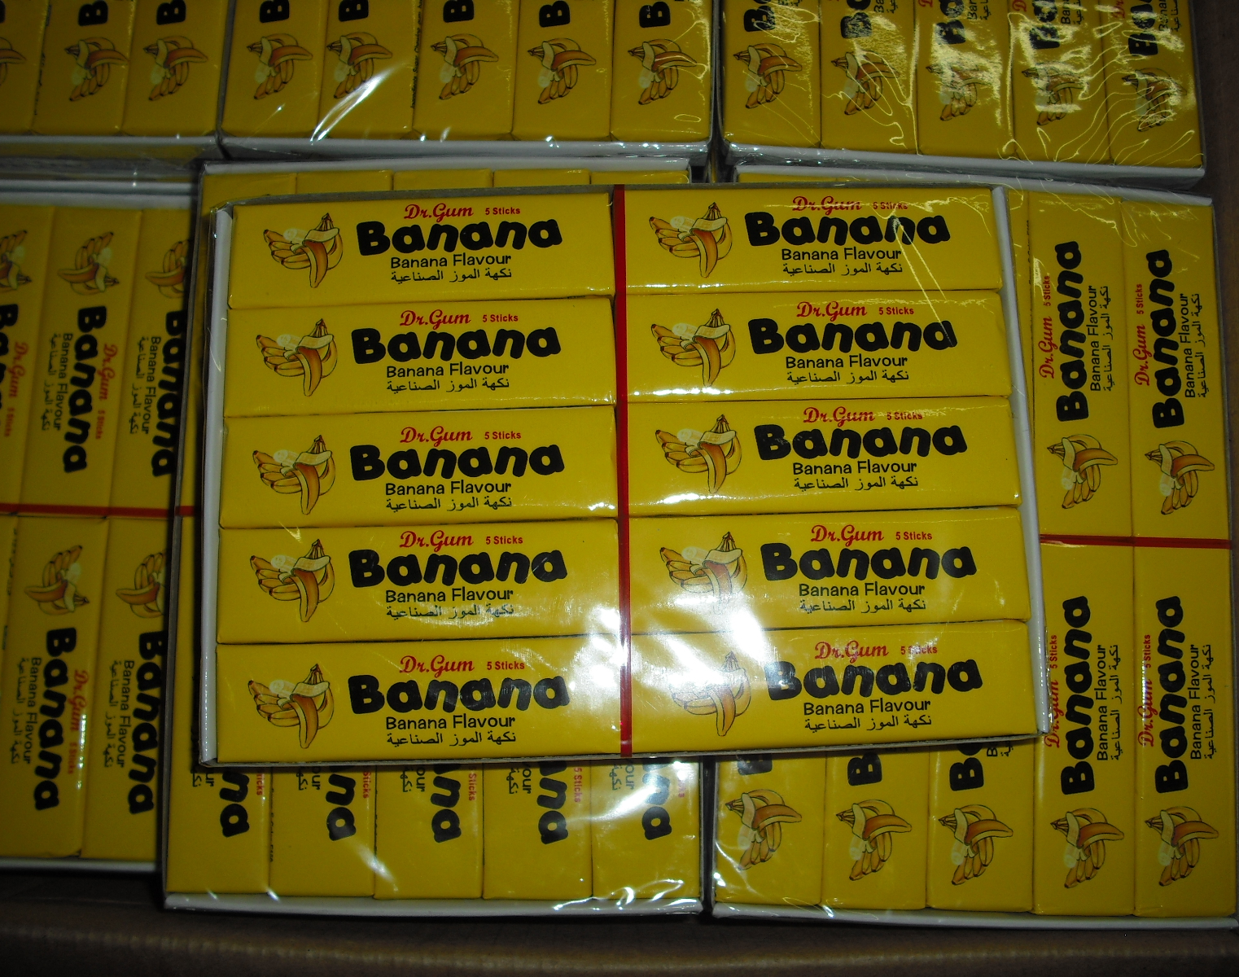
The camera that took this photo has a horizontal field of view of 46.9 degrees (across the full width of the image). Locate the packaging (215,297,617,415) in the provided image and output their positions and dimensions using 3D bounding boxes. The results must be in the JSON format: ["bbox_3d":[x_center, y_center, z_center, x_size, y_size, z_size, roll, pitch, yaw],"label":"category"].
[{"bbox_3d":[-0.038,-0.024,0.273,0.073,0.011,0.021,-1,79,-1],"label":"packaging"}]

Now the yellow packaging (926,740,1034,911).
[{"bbox_3d":[0.071,0.047,0.287,0.021,0.011,0.073,3,79,0],"label":"yellow packaging"}]

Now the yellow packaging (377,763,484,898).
[{"bbox_3d":[-0.035,0.042,0.283,0.021,0.011,0.074,-1,78,0],"label":"yellow packaging"}]

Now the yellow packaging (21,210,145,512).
[{"bbox_3d":[-0.125,-0.029,0.337,0.021,0.011,0.074,1,78,0],"label":"yellow packaging"}]

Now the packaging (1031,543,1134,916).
[{"bbox_3d":[0.094,0.049,0.294,0.021,0.011,0.074,3,79,0],"label":"packaging"}]

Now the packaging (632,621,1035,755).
[{"bbox_3d":[0.039,0.037,0.262,0.073,0.011,0.021,-1,79,-1],"label":"packaging"}]

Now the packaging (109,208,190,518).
[{"bbox_3d":[-0.104,-0.028,0.335,0.021,0.011,0.074,1,78,0],"label":"packaging"}]

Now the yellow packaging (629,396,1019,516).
[{"bbox_3d":[0.038,-0.005,0.273,0.074,0.011,0.021,-2,78,0],"label":"yellow packaging"}]

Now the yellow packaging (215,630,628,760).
[{"bbox_3d":[-0.036,0.038,0.261,0.073,0.011,0.021,-1,79,-1],"label":"yellow packaging"}]

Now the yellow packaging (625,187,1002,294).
[{"bbox_3d":[0.037,-0.047,0.283,0.074,0.011,0.021,-2,78,0],"label":"yellow packaging"}]

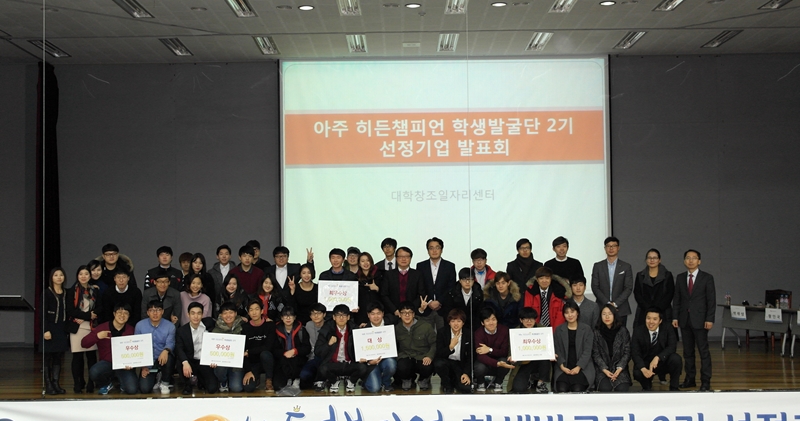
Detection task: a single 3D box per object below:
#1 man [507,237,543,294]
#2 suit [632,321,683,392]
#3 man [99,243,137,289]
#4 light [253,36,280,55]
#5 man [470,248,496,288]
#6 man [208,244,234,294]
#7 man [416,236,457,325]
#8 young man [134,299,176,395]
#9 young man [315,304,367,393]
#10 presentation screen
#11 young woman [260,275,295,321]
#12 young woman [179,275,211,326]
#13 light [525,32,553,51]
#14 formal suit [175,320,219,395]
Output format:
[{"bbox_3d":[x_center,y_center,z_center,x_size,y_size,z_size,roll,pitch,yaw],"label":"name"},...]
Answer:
[{"bbox_3d":[1.640,1.260,12.454,0.530,1.790,0.360,-1,-2,0],"label":"man"},{"bbox_3d":[3.167,1.761,11.750,0.590,0.820,0.600,-1,-2,10],"label":"suit"},{"bbox_3d":[-3.738,1.326,12.470,0.540,1.790,0.380,0,-2,-8],"label":"man"},{"bbox_3d":[-2.198,-2.774,15.847,0.300,0.090,1.220,-1,-2,0],"label":"light"},{"bbox_3d":[1.088,1.363,12.600,0.500,1.730,0.350,-1,-2,5],"label":"man"},{"bbox_3d":[-2.408,1.379,13.070,0.500,1.800,0.320,-1,-2,-7],"label":"man"},{"bbox_3d":[0.478,1.238,12.159,0.550,1.800,0.360,-1,-2,0],"label":"man"},{"bbox_3d":[-3.067,1.700,11.996,0.490,1.151,0.680,0,-1,-8],"label":"young man"},{"bbox_3d":[-0.745,1.714,12.063,0.650,1.051,0.750,-1,-2,-3],"label":"young man"},{"bbox_3d":[0.791,-0.617,16.616,5.720,4.050,0.100,-1,-1,0],"label":"presentation screen"},{"bbox_3d":[-1.645,1.562,12.673,0.460,1.425,0.450,-1,-1,-7],"label":"young woman"},{"bbox_3d":[-2.578,1.509,12.059,0.460,1.400,0.450,0,-2,-8],"label":"young woman"},{"bbox_3d":[2.301,-2.830,15.811,0.300,0.090,1.220,-1,-2,0],"label":"light"},{"bbox_3d":[-2.593,1.830,12.186,0.550,0.877,0.680,0,-2,-17],"label":"formal suit"}]

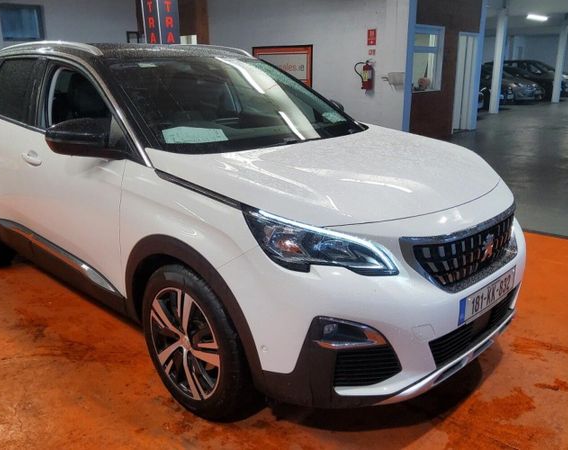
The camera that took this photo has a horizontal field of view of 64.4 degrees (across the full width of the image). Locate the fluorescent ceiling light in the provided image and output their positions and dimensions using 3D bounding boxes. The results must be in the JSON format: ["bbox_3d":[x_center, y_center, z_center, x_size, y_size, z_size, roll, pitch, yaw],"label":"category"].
[{"bbox_3d":[6.829,-5.563,12.142,1.600,0.100,0.200,-14,21,-42],"label":"fluorescent ceiling light"}]

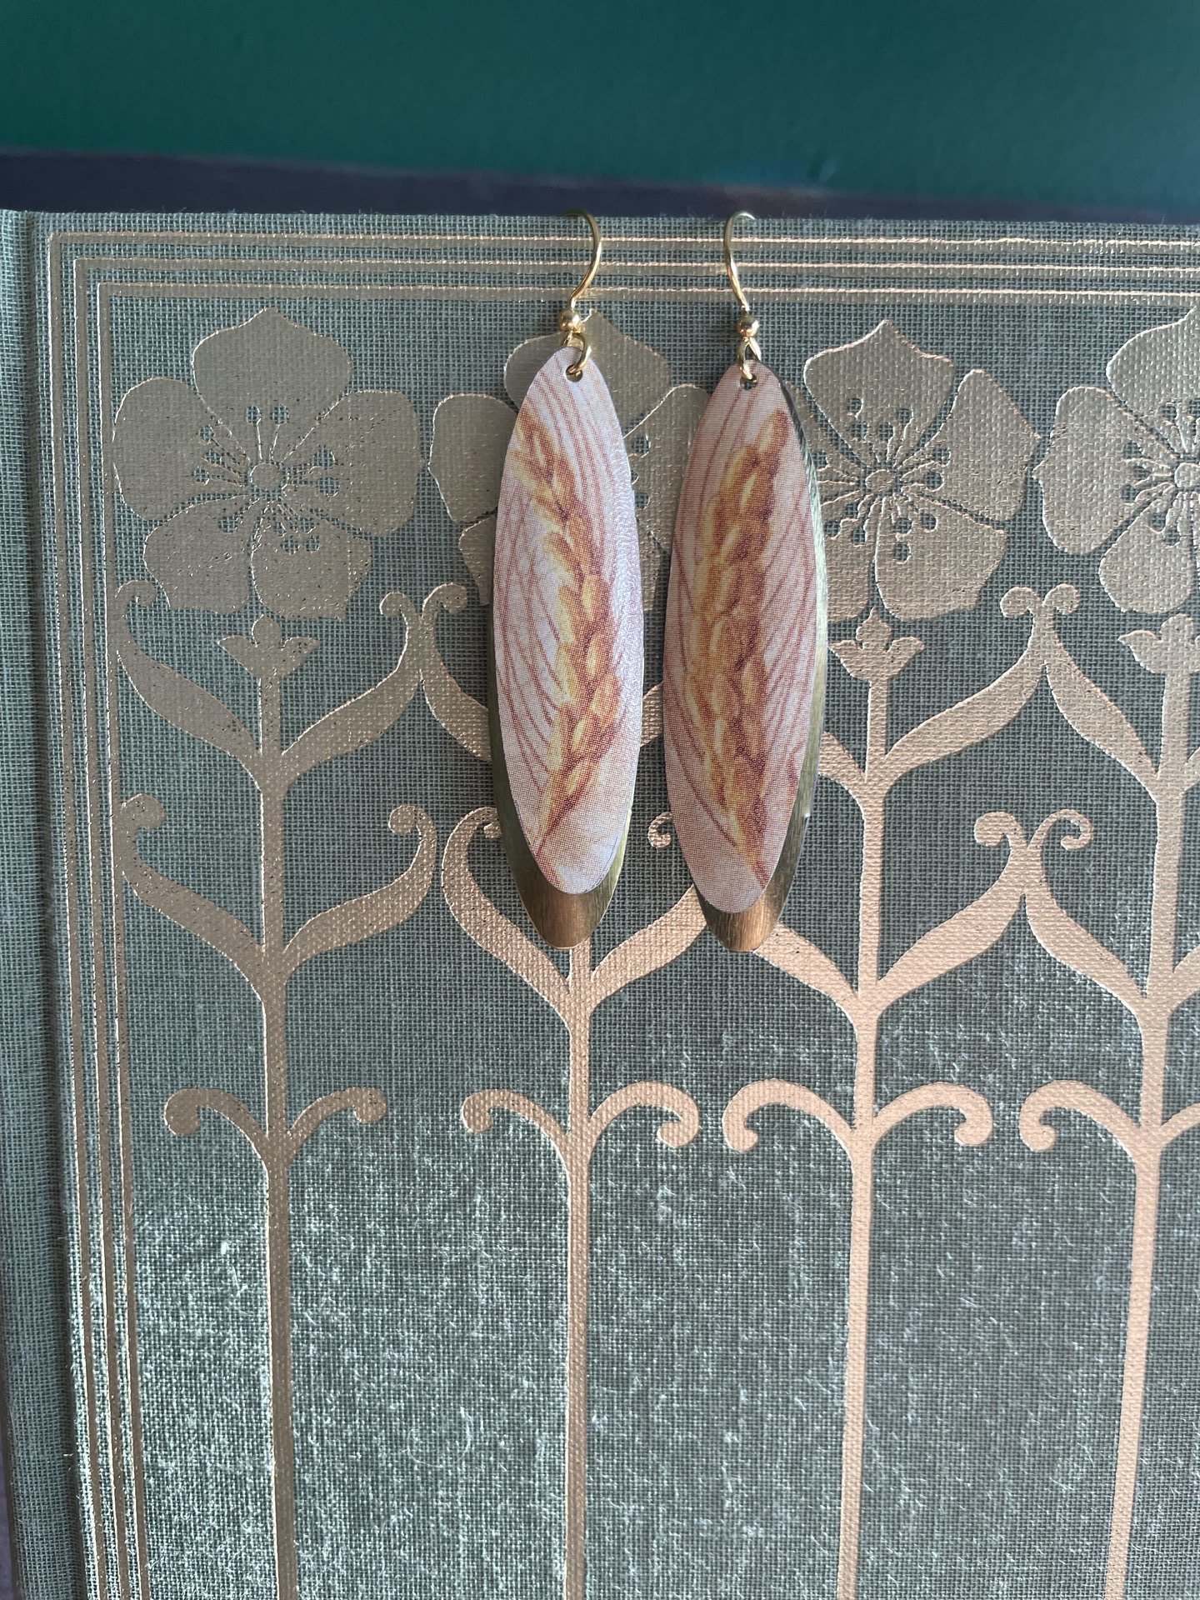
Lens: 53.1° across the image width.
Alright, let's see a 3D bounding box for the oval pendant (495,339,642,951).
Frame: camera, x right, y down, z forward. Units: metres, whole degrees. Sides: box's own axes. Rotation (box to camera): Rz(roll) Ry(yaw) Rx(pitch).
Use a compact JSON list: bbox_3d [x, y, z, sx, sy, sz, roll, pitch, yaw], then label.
[{"bbox_3d":[-0.004,-0.016,0.138,0.018,0.069,0.004,-1,8,-8],"label":"oval pendant"}]

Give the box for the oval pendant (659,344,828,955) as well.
[{"bbox_3d":[0.017,-0.015,0.138,0.019,0.067,0.004,2,8,8],"label":"oval pendant"}]

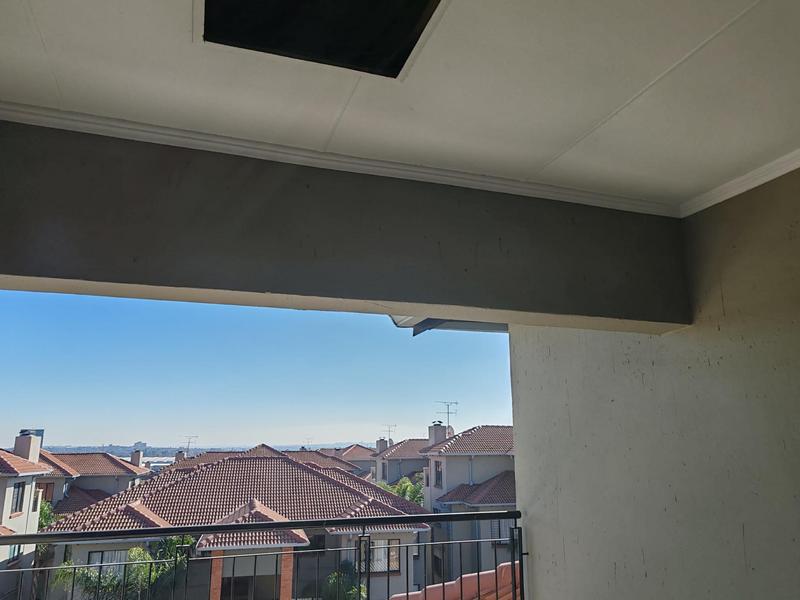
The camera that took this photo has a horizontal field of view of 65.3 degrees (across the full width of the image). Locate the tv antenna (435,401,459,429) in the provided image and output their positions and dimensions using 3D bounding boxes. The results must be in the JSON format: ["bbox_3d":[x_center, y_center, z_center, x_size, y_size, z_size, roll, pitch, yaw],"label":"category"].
[{"bbox_3d":[3.250,8.056,43.617,1.650,1.960,0.500,5,-14,-19],"label":"tv antenna"}]

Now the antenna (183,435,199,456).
[{"bbox_3d":[-20.576,14.353,61.343,1.500,2.110,0.500,5,-14,-19],"label":"antenna"}]

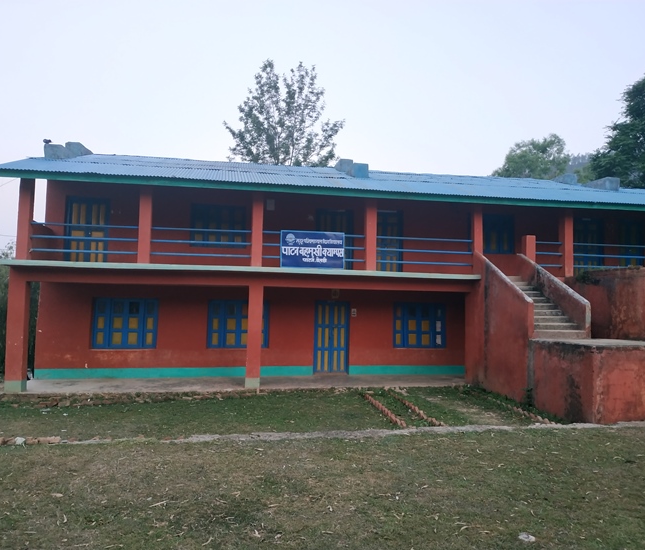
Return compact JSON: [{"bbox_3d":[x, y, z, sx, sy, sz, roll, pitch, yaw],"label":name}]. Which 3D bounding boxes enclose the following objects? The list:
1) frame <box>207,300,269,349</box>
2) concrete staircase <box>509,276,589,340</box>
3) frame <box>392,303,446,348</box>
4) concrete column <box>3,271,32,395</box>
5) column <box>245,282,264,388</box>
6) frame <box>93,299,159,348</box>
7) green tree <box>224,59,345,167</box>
[{"bbox_3d":[-2.250,1.334,13.738,1.599,1.291,0.120,2,-3,-10],"label":"frame"},{"bbox_3d":[5.040,0.724,12.519,1.240,1.460,2.550,2,-3,-10],"label":"concrete staircase"},{"bbox_3d":[2.808,1.456,14.661,1.581,1.298,0.120,2,-3,-10],"label":"frame"},{"bbox_3d":[-6.681,1.217,11.203,0.344,2.647,0.340,2,-3,-10],"label":"concrete column"},{"bbox_3d":[-1.623,1.461,12.119,0.347,2.396,0.340,2,-3,-10],"label":"column"},{"bbox_3d":[-5.096,1.266,13.219,1.581,1.299,0.120,2,-3,-10],"label":"frame"},{"bbox_3d":[-1.928,-3.868,25.795,6.337,14.382,6.100,2,-3,-10],"label":"green tree"}]

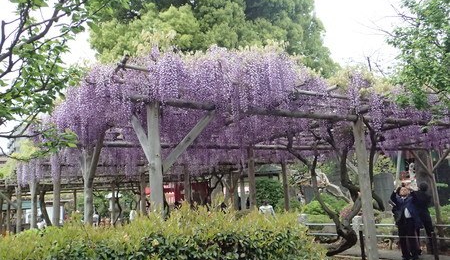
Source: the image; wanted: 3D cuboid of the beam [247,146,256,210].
[{"bbox_3d":[0.501,1.377,7.229,0.115,2.470,0.115,2,-9,-33],"label":"beam"}]

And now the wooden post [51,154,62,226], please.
[{"bbox_3d":[-2.982,1.554,7.378,0.125,2.470,0.125,2,-9,-33],"label":"wooden post"}]

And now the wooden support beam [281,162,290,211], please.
[{"bbox_3d":[1.536,1.746,10.351,0.120,2.470,0.120,2,-9,-33],"label":"wooden support beam"}]

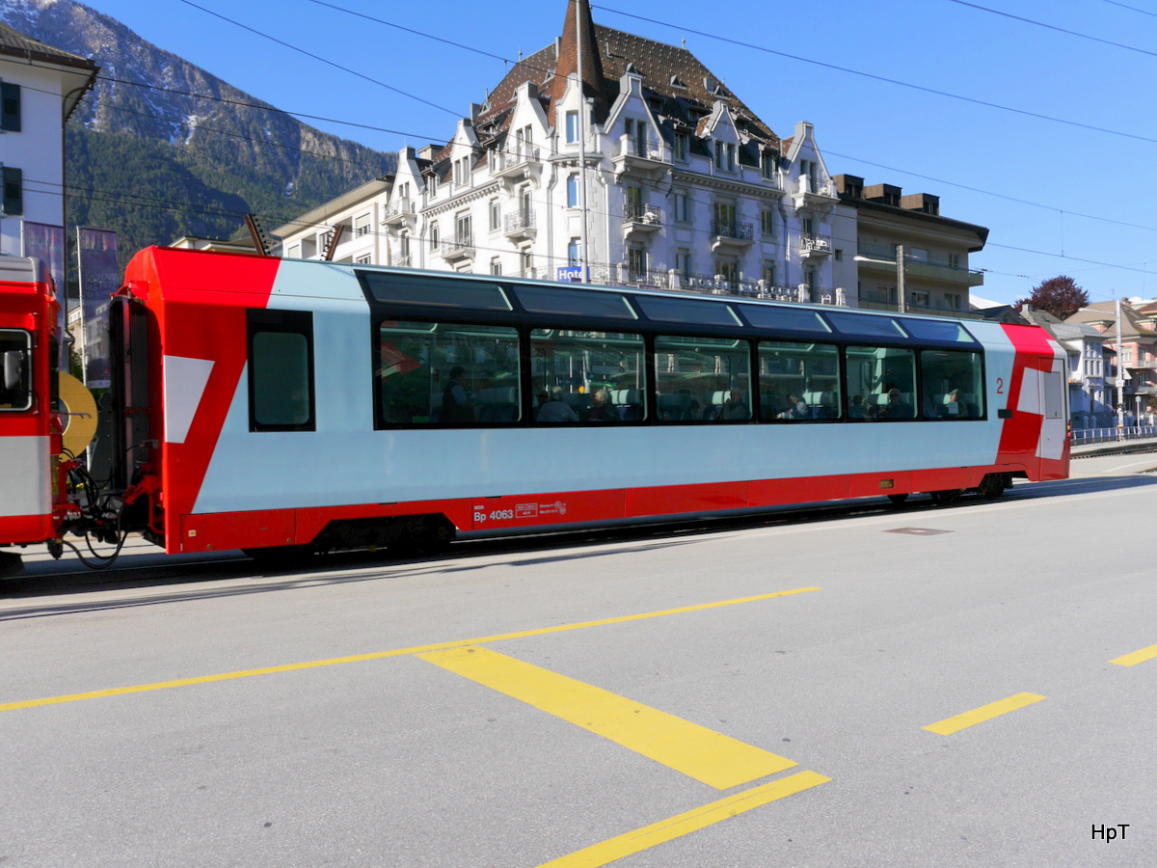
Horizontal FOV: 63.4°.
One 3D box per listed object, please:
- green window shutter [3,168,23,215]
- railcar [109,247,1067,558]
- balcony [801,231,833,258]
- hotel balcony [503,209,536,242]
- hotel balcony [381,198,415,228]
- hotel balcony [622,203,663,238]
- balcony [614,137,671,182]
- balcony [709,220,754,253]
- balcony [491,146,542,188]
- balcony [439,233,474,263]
[{"bbox_3d":[-19.340,-8.282,32.000,0.555,1.600,0.060,-1,-1,-35],"label":"green window shutter"},{"bbox_3d":[2.214,-0.420,15.850,18.390,3.625,2.680,-1,-1,-35],"label":"railcar"},{"bbox_3d":[15.262,-11.804,60.044,2.141,1.717,0.838,-1,-1,-35],"label":"balcony"},{"bbox_3d":[-3.248,-11.462,52.647,0.858,1.717,1.919,-1,-1,-40],"label":"hotel balcony"},{"bbox_3d":[-12.049,-14.524,62.933,1.030,2.000,2.929,-1,-1,-40],"label":"hotel balcony"},{"bbox_3d":[3.551,-11.563,51.509,2.171,1.768,0.929,-1,-1,-35],"label":"hotel balcony"},{"bbox_3d":[3.586,-14.974,51.764,3.384,2.222,1.141,-1,-1,-35],"label":"balcony"},{"bbox_3d":[9.167,-11.665,55.669,2.879,1.747,0.788,-1,-1,-35],"label":"balcony"},{"bbox_3d":[-3.372,-14.760,52.552,1.141,2.202,3.181,-1,-1,-40],"label":"balcony"},{"bbox_3d":[-7.380,-11.332,57.543,0.747,1.717,2.727,-1,-1,-40],"label":"balcony"}]

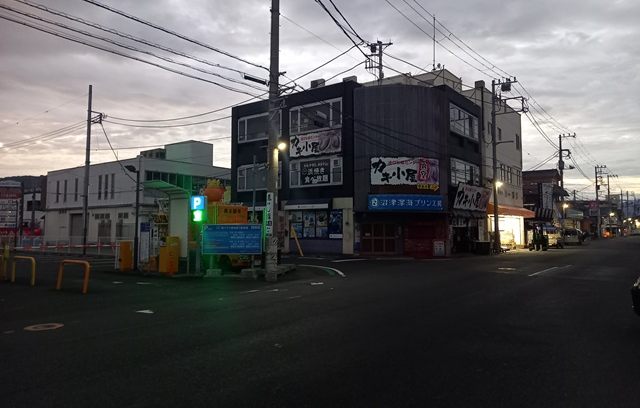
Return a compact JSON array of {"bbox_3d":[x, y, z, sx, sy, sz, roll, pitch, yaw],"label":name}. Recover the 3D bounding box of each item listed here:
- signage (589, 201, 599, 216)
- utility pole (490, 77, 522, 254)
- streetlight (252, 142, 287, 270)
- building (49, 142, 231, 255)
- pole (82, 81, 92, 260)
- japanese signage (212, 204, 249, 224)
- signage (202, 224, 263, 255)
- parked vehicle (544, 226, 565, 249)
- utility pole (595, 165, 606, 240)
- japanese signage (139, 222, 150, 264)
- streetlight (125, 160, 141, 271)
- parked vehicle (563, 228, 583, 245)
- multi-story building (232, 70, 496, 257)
[{"bbox_3d":[41.497,0.727,70.000,1.300,2.250,0.250,-2,-4,38],"label":"signage"},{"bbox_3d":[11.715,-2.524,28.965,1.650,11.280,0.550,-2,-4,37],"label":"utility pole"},{"bbox_3d":[-1.523,0.203,14.559,0.800,4.200,0.500,-2,-4,38],"label":"streetlight"},{"bbox_3d":[-17.954,-0.418,49.560,17.800,9.300,13.500,-2,-4,38],"label":"building"},{"bbox_3d":[-14.055,-2.099,27.977,0.280,10.300,0.280,-2,-4,38],"label":"pole"},{"bbox_3d":[-3.509,0.435,18.600,0.100,0.850,1.500,-2,-4,42],"label":"japanese signage"},{"bbox_3d":[-2.982,1.219,15.786,2.000,1.000,0.080,0,-3,0],"label":"signage"},{"bbox_3d":[18.900,2.675,37.462,1.620,1.780,3.800,-2,-4,37],"label":"parked vehicle"},{"bbox_3d":[44.125,-0.364,72.333,1.450,11.460,0.500,-2,-4,37],"label":"utility pole"},{"bbox_3d":[-6.518,1.462,17.283,0.420,1.550,0.080,0,-3,-2],"label":"japanese signage"},{"bbox_3d":[-7.243,0.523,17.794,0.600,4.040,0.280,0,-3,-8],"label":"streetlight"},{"bbox_3d":[30.131,3.926,54.575,1.650,1.900,4.100,-2,-4,38],"label":"parked vehicle"},{"bbox_3d":[2.133,-2.014,32.199,15.600,10.600,7.500,-2,-4,37],"label":"multi-story building"}]

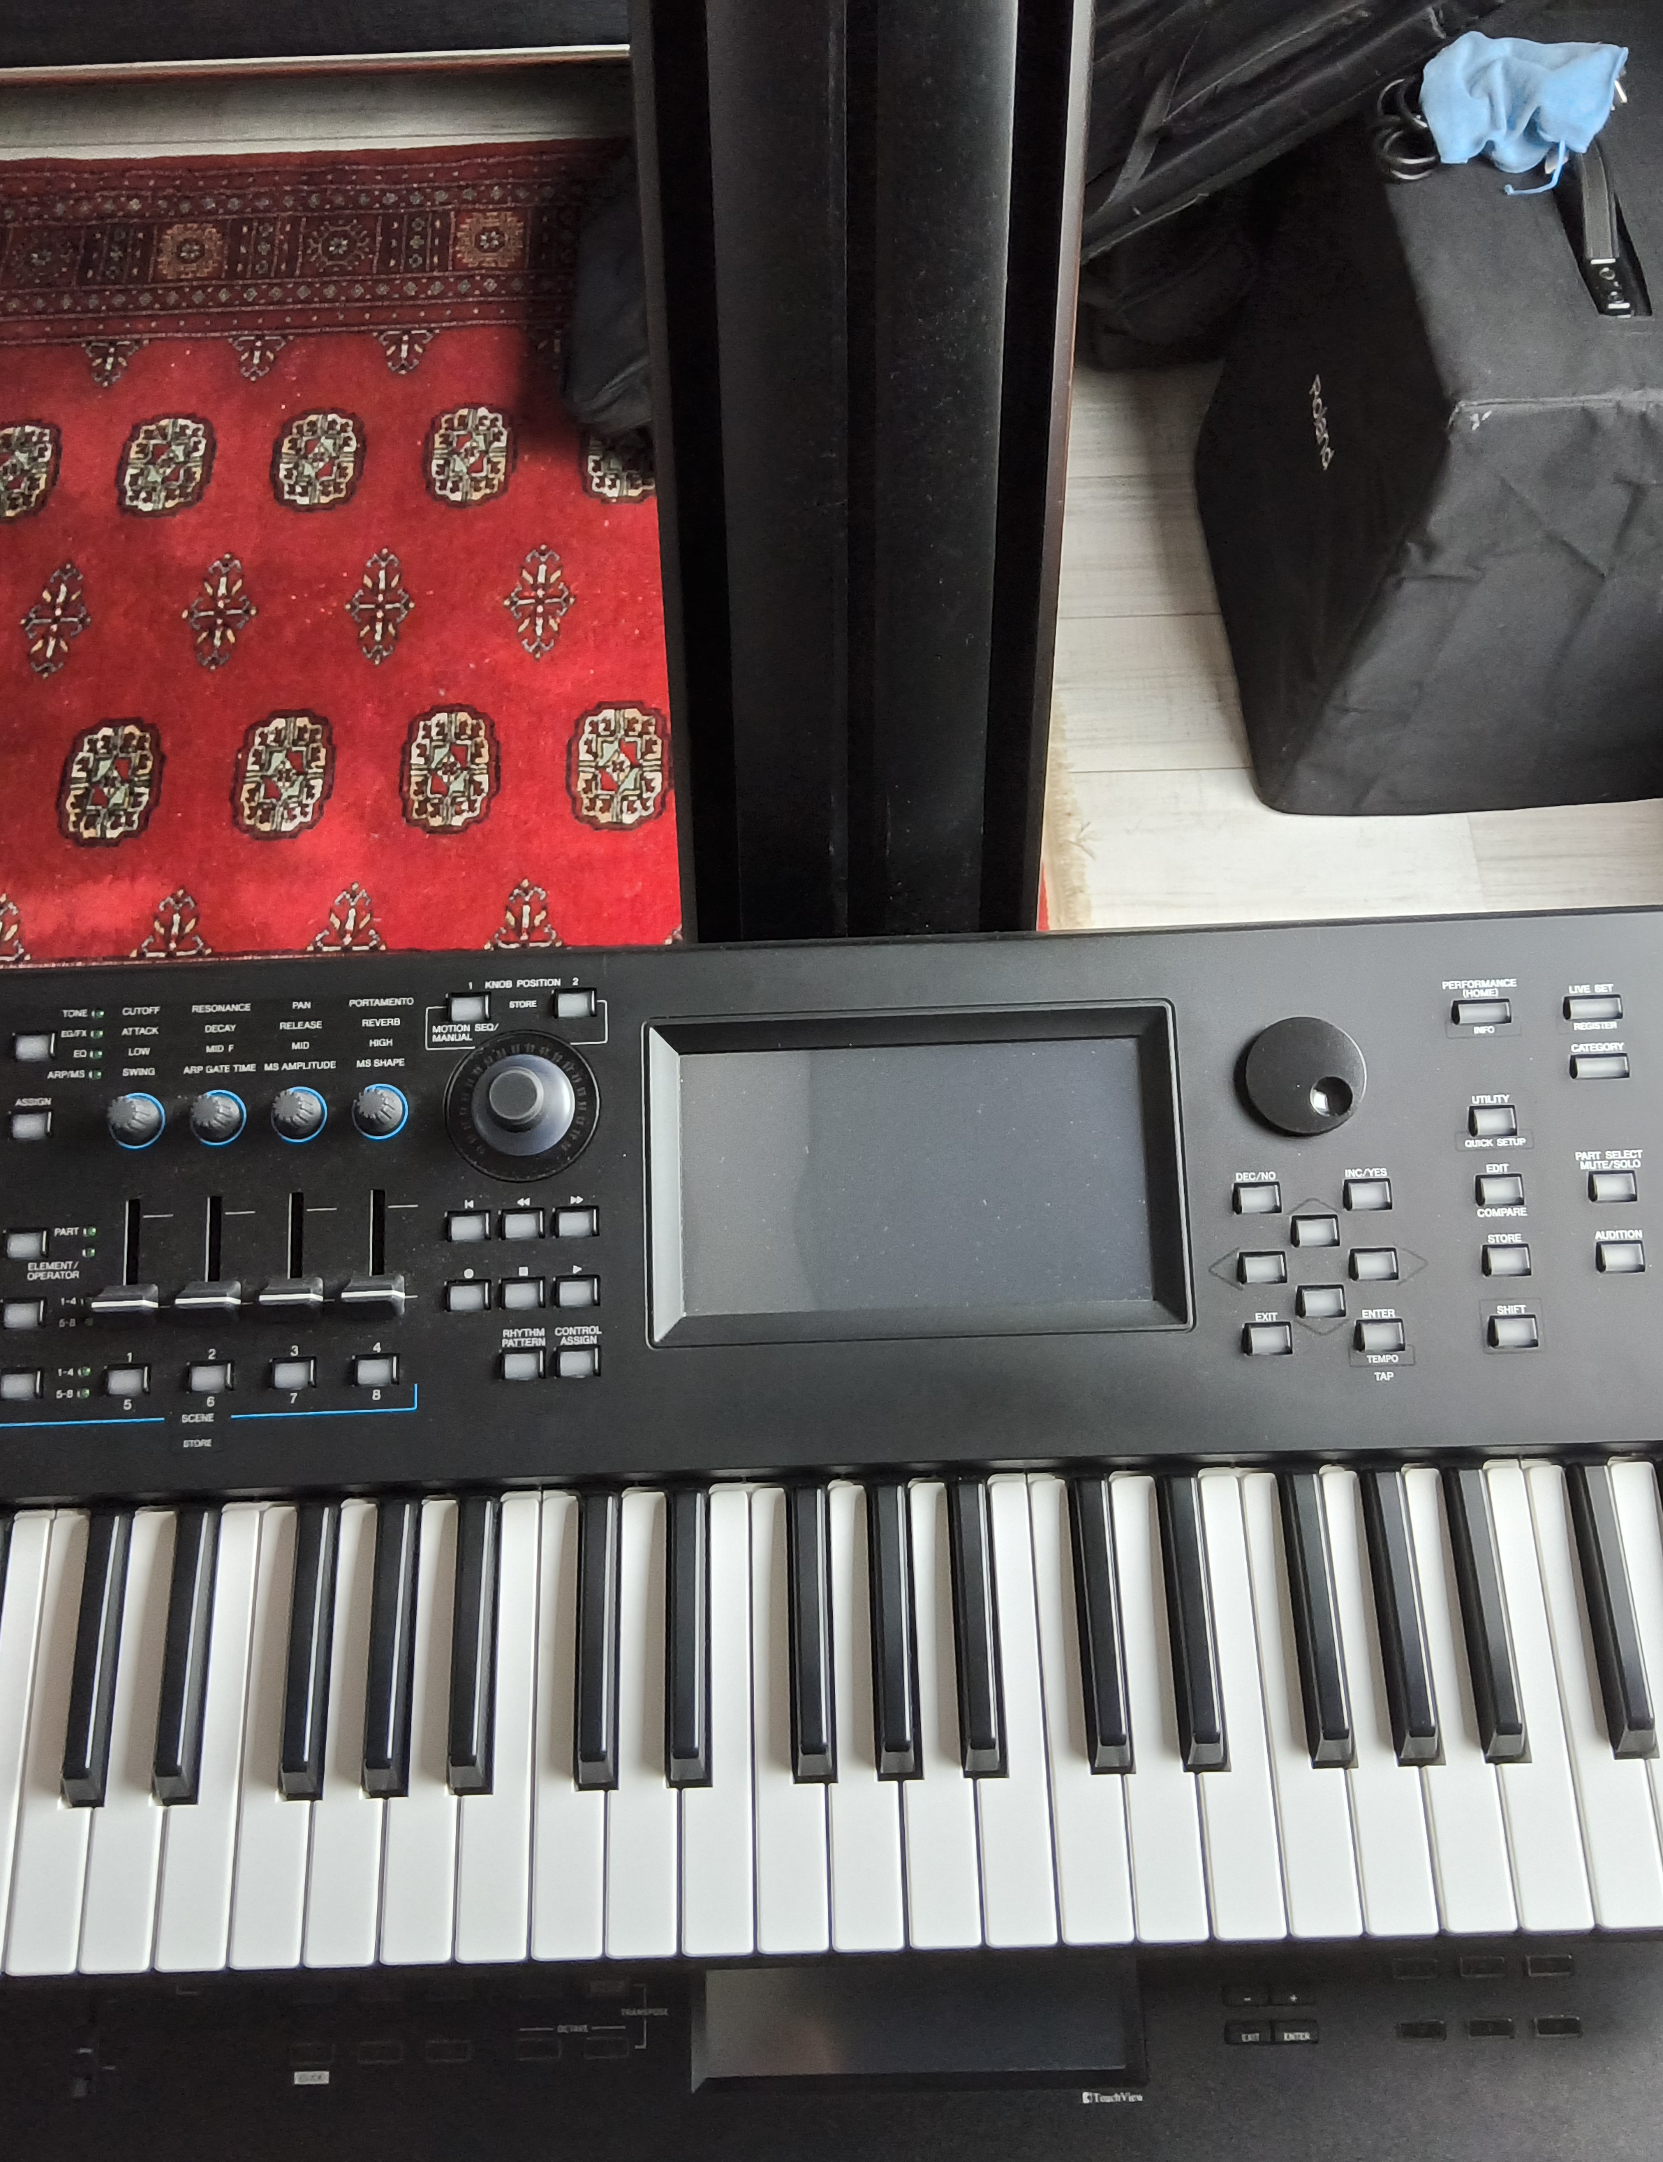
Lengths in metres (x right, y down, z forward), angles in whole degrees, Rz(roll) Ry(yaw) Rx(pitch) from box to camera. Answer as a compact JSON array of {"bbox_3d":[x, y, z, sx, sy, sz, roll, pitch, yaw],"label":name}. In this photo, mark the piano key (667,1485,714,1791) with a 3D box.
[{"bbox_3d":[-0.046,0.180,0.676,0.013,0.011,0.094,-2,69,1],"label":"piano key"}]

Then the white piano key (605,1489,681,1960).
[{"bbox_3d":[-0.060,0.208,0.679,0.023,0.019,0.144,-2,68,1],"label":"white piano key"}]

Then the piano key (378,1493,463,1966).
[{"bbox_3d":[-0.131,0.211,0.682,0.023,0.019,0.144,-2,69,1],"label":"piano key"}]

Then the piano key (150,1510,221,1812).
[{"bbox_3d":[-0.211,0.186,0.679,0.013,0.011,0.094,-2,69,1],"label":"piano key"}]

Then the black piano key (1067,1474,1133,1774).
[{"bbox_3d":[0.088,0.176,0.674,0.013,0.013,0.091,-2,68,1],"label":"black piano key"}]

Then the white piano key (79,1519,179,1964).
[{"bbox_3d":[-0.225,0.214,0.684,0.022,0.020,0.146,-2,68,1],"label":"white piano key"}]

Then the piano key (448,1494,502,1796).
[{"bbox_3d":[-0.117,0.182,0.677,0.013,0.011,0.094,-2,69,1],"label":"piano key"}]

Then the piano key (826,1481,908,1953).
[{"bbox_3d":[0.010,0.206,0.678,0.023,0.019,0.144,-2,68,1],"label":"piano key"}]

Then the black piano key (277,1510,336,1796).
[{"bbox_3d":[-0.170,0.184,0.679,0.013,0.012,0.093,-2,68,1],"label":"black piano key"}]

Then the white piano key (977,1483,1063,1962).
[{"bbox_3d":[0.057,0.203,0.678,0.022,0.020,0.146,-2,68,1],"label":"white piano key"}]

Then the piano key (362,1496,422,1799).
[{"bbox_3d":[-0.144,0.184,0.678,0.013,0.013,0.091,-2,68,1],"label":"piano key"}]

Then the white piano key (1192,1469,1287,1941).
[{"bbox_3d":[0.128,0.201,0.677,0.022,0.018,0.142,-2,68,1],"label":"white piano key"}]

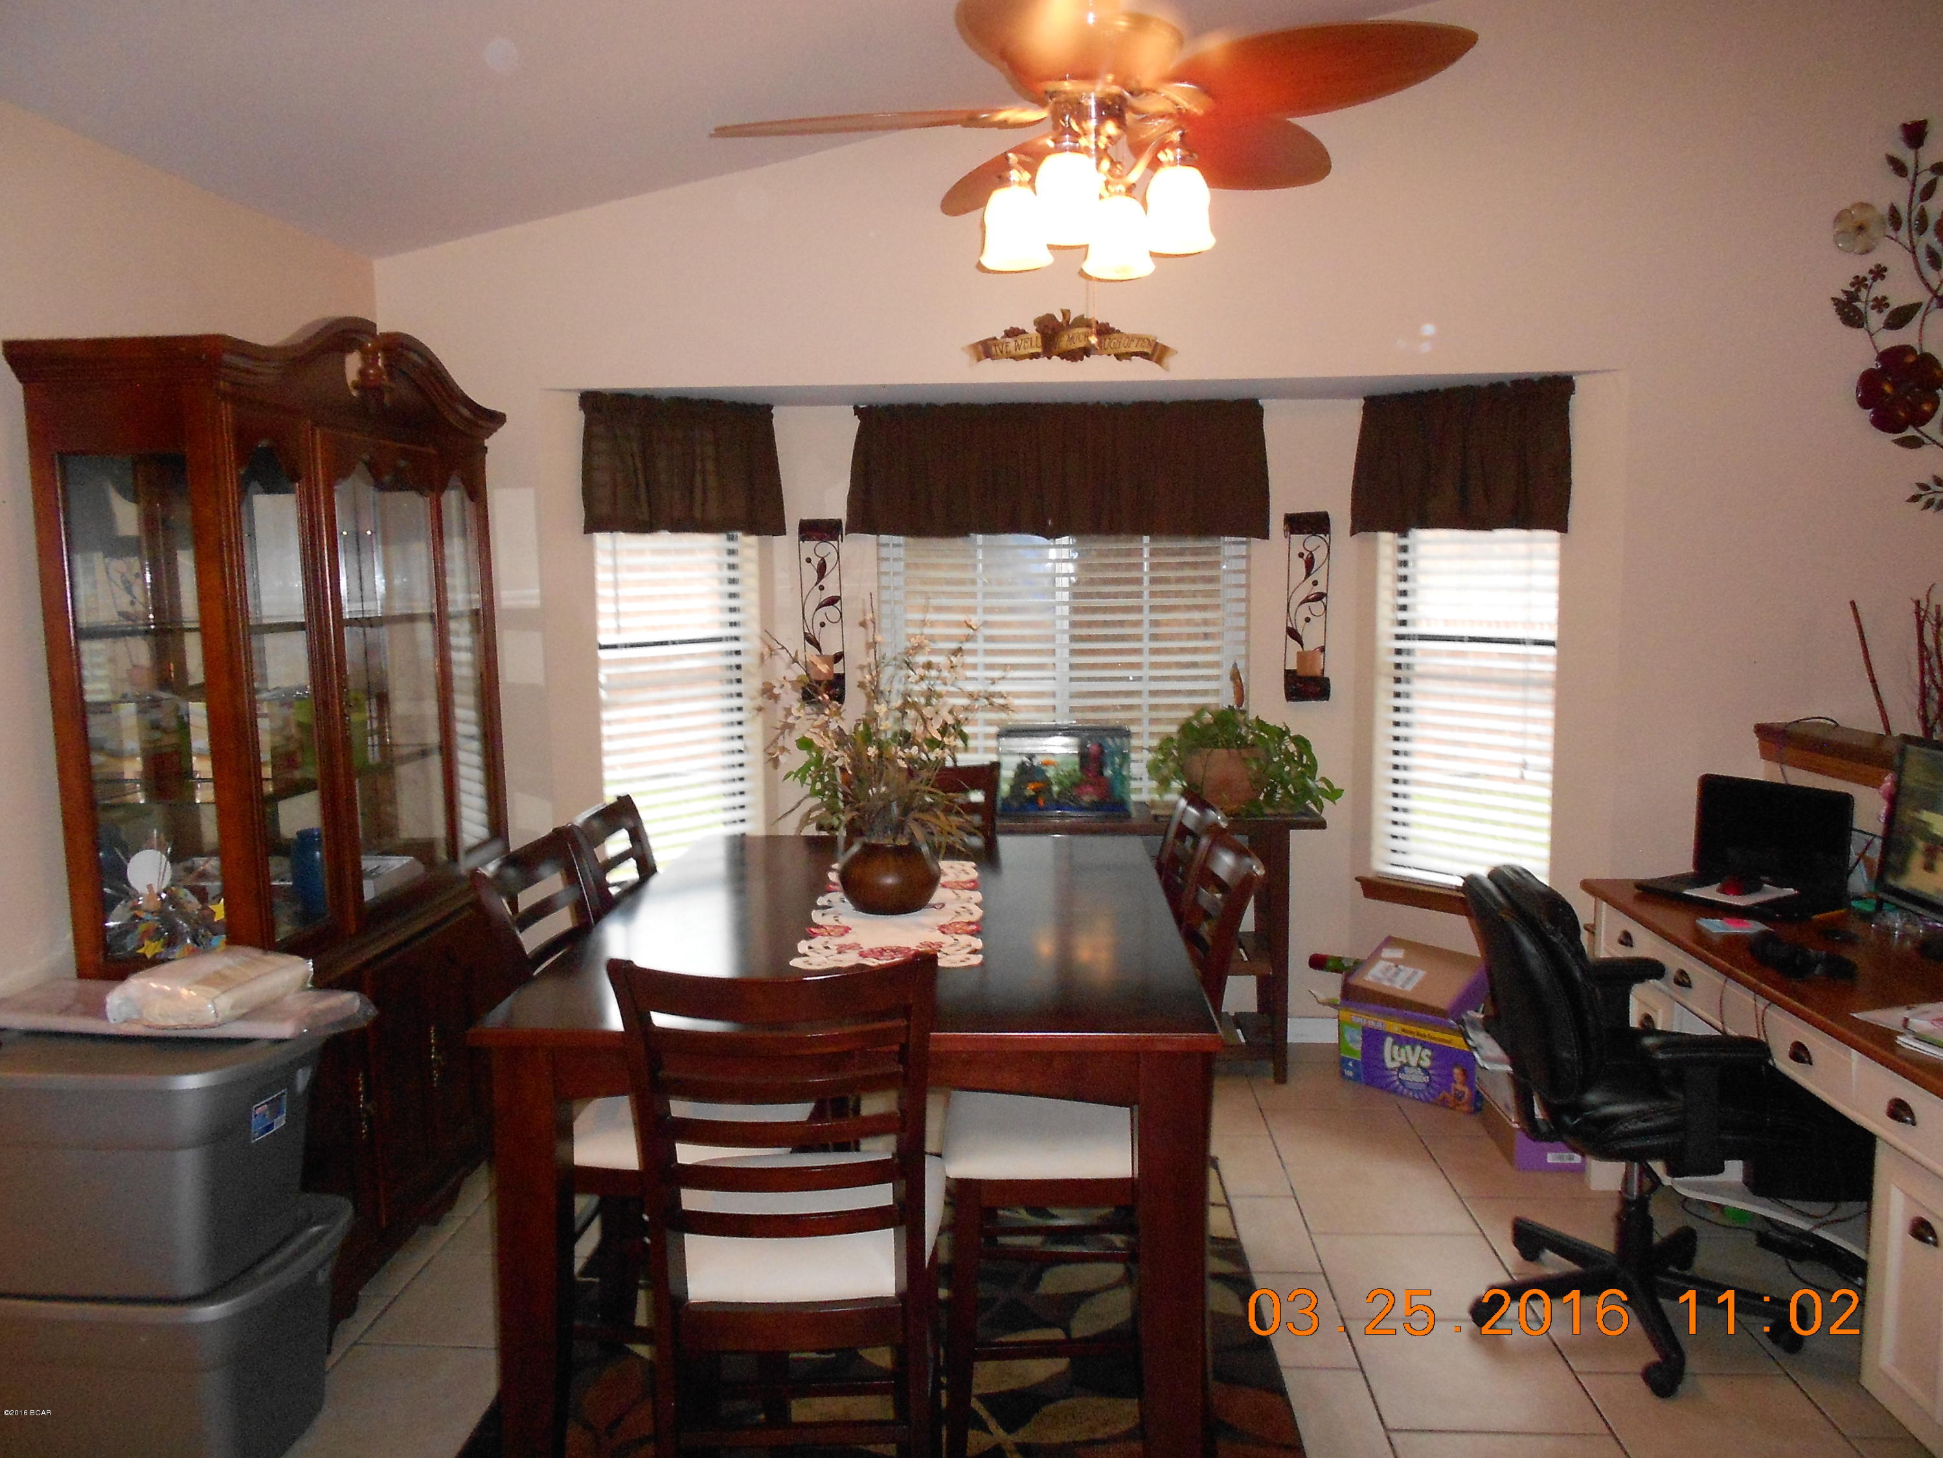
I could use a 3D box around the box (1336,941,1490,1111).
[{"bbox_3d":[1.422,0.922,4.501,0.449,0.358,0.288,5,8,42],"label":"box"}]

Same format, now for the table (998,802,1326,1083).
[{"bbox_3d":[0.307,0.667,4.590,1.515,0.820,0.370,0,7,3],"label":"table"}]

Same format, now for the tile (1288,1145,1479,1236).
[{"bbox_3d":[1.026,1.191,3.691,0.406,0.012,0.406,0,6,3],"label":"tile"}]

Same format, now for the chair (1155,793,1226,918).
[{"bbox_3d":[0.273,0.701,3.348,0.530,1.050,0.460,-1,7,-2],"label":"chair"}]

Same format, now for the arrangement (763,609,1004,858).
[{"bbox_3d":[-0.166,0.004,2.942,0.480,0.470,0.410,0,7,3],"label":"arrangement"}]

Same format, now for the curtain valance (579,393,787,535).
[{"bbox_3d":[-0.895,-0.817,4.574,0.679,0.414,0.091,-4,7,-35],"label":"curtain valance"}]

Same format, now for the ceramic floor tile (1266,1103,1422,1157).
[{"bbox_3d":[1.050,1.151,4.100,0.406,0.012,0.406,0,6,3],"label":"ceramic floor tile"}]

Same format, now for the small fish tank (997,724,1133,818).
[{"bbox_3d":[0.288,0.123,4.535,0.405,0.275,0.215,0,7,3],"label":"small fish tank"}]

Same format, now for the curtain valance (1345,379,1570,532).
[{"bbox_3d":[1.481,-0.814,4.443,0.694,0.437,0.091,5,8,42],"label":"curtain valance"}]

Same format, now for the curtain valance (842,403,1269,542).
[{"bbox_3d":[0.268,-0.815,4.607,1.335,0.430,0.090,0,7,3],"label":"curtain valance"}]

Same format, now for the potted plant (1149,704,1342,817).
[{"bbox_3d":[0.865,0.101,4.605,0.614,0.360,0.474,0,6,3],"label":"potted plant"}]

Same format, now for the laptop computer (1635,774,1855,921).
[{"bbox_3d":[2.028,0.319,3.846,0.275,0.290,0.420,-5,8,-31],"label":"laptop computer"}]

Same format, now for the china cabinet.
[{"bbox_3d":[-1.529,0.145,3.515,0.410,2.155,1.450,0,7,3],"label":"china cabinet"}]

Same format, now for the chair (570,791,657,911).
[{"bbox_3d":[-0.580,0.704,3.413,0.530,1.050,0.460,0,7,3],"label":"chair"}]

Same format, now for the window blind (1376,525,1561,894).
[{"bbox_3d":[1.518,-0.237,4.441,0.060,1.400,0.580,-7,9,-42],"label":"window blind"}]

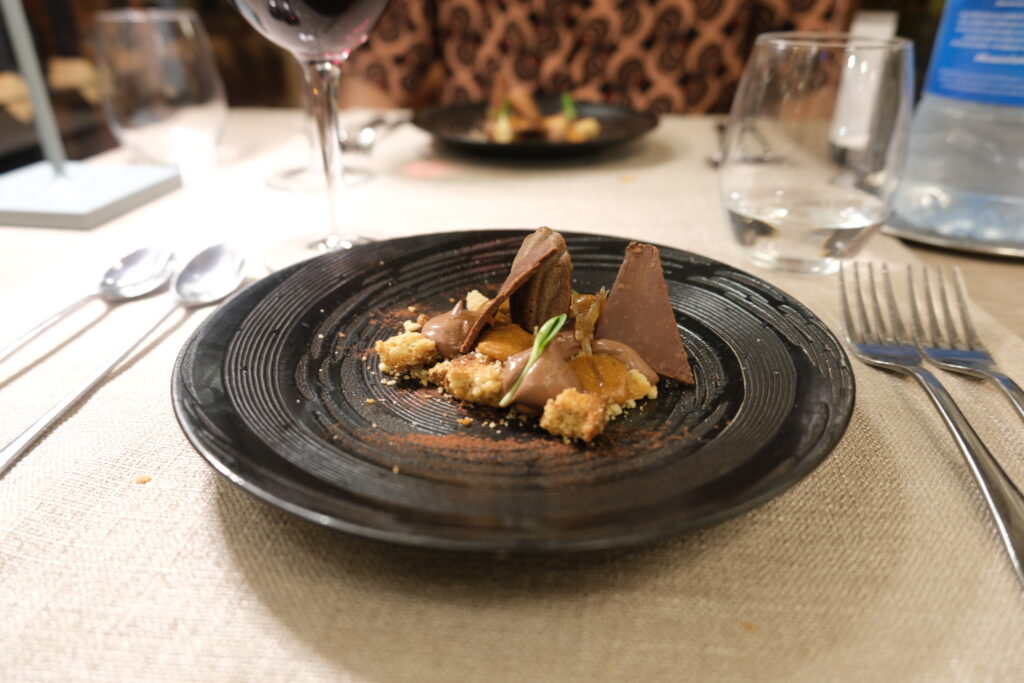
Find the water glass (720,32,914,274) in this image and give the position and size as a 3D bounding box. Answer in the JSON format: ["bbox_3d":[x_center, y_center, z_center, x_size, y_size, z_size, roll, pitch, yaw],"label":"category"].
[{"bbox_3d":[0.157,-0.094,0.352,0.088,0.113,0.088,0,27,0],"label":"water glass"}]

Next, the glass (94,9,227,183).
[{"bbox_3d":[-0.271,-0.187,0.532,0.087,0.114,0.087,0,27,0],"label":"glass"}]

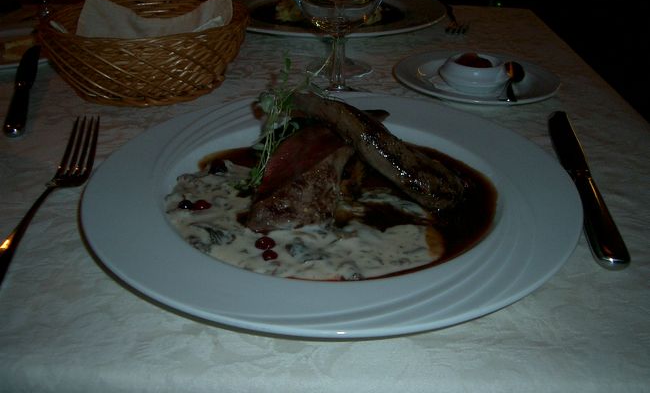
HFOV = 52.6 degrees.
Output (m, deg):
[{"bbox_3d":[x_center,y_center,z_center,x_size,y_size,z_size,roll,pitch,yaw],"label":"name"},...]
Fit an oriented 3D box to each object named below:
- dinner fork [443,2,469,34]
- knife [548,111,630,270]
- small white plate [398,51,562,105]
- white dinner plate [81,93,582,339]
[{"bbox_3d":[0.163,-0.251,0.880,0.025,0.021,0.201,1,29,2],"label":"dinner fork"},{"bbox_3d":[0.183,-0.017,0.471,0.021,0.011,0.234,5,29,8],"label":"knife"},{"bbox_3d":[0.144,-0.108,0.625,0.155,0.020,0.155,0,29,0],"label":"small white plate"},{"bbox_3d":[0.004,-0.001,0.425,0.304,0.027,0.304,0,29,0],"label":"white dinner plate"}]

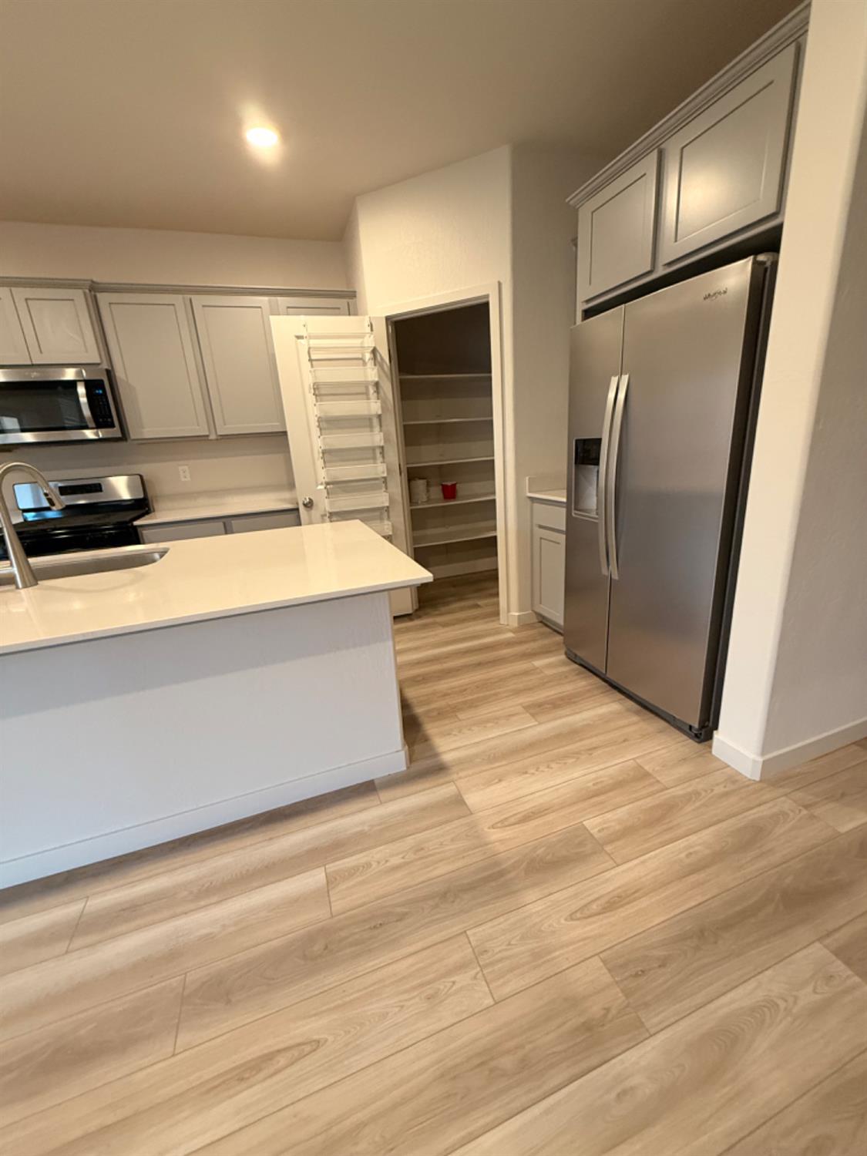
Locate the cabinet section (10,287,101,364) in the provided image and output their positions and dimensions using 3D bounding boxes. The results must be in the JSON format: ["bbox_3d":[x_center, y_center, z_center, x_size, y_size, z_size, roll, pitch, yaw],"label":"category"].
[{"bbox_3d":[-2.259,-1.512,2.904,0.369,0.415,0.360,-9,17,-18],"label":"cabinet section"}]

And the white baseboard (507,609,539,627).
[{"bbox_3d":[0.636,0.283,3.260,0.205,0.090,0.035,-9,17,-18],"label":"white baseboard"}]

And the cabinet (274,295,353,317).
[{"bbox_3d":[-0.821,-1.526,3.403,0.547,0.913,0.330,-9,17,-18],"label":"cabinet"}]

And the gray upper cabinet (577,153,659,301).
[{"bbox_3d":[1.046,-1.493,2.063,0.620,0.415,0.475,-9,17,-18],"label":"gray upper cabinet"}]

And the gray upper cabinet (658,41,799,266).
[{"bbox_3d":[1.212,-1.371,1.619,0.620,0.415,0.465,-9,17,-18],"label":"gray upper cabinet"}]

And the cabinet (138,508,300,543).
[{"bbox_3d":[-1.412,-0.043,3.427,1.025,0.885,0.620,-9,17,-18],"label":"cabinet"}]

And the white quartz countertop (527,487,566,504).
[{"bbox_3d":[0.996,-0.526,2.890,0.645,0.029,0.510,-9,17,-18],"label":"white quartz countertop"}]

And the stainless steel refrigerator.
[{"bbox_3d":[1.183,-0.300,2.168,0.790,1.757,0.910,-9,17,-18],"label":"stainless steel refrigerator"}]

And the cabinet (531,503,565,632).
[{"bbox_3d":[1.031,-0.089,3.022,0.625,0.885,0.510,-9,17,-18],"label":"cabinet"}]

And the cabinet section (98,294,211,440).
[{"bbox_3d":[-1.840,-1.387,3.163,0.502,0.860,0.330,-9,17,-18],"label":"cabinet section"}]

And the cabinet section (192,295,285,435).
[{"bbox_3d":[-1.335,-1.465,3.326,0.520,0.862,0.330,-9,17,-18],"label":"cabinet section"}]

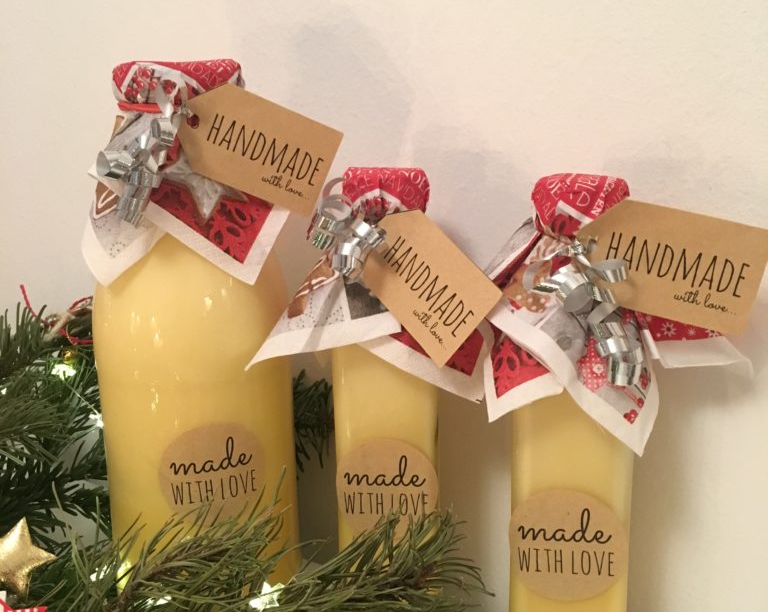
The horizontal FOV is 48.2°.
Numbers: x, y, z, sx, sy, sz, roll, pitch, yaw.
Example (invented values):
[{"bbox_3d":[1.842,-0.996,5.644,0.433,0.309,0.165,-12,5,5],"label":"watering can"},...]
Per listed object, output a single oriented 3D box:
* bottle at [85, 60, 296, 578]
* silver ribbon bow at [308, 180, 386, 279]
[{"bbox_3d":[-0.084,0.028,0.387,0.090,0.263,0.090,-4,12,-12],"label":"bottle"},{"bbox_3d":[-0.015,-0.031,0.344,0.032,0.040,0.028,1,12,8],"label":"silver ribbon bow"}]

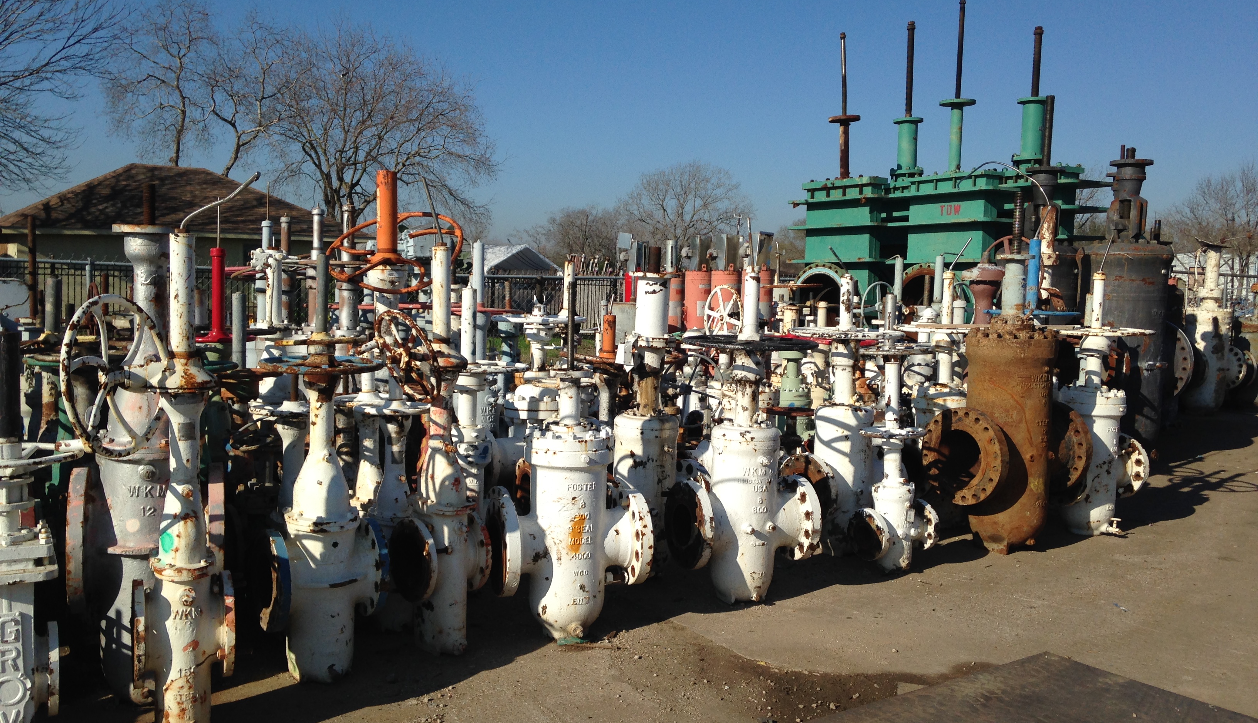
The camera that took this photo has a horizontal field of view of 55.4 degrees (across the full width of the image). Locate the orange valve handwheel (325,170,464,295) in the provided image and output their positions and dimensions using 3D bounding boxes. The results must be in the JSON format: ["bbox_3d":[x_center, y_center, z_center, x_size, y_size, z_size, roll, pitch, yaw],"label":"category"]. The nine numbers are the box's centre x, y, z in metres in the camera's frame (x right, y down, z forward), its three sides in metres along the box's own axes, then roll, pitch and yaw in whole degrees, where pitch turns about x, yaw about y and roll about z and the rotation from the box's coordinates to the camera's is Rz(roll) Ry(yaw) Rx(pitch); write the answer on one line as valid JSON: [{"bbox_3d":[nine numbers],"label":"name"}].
[{"bbox_3d":[-1.156,-0.636,5.900,0.680,0.610,0.570,1,4,-11],"label":"orange valve handwheel"}]

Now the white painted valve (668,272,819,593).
[{"bbox_3d":[0.549,0.331,5.568,0.660,1.529,0.620,-1,4,-28],"label":"white painted valve"}]

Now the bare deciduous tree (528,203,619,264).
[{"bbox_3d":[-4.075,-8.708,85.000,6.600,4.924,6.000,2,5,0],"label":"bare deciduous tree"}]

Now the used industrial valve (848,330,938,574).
[{"bbox_3d":[1.417,0.514,6.329,0.430,1.170,0.360,-1,6,-28],"label":"used industrial valve"}]

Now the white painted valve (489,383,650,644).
[{"bbox_3d":[-0.228,0.612,4.981,0.660,1.110,0.420,0,5,-18],"label":"white painted valve"}]

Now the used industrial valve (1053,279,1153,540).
[{"bbox_3d":[2.943,0.261,7.594,0.660,1.645,0.620,-2,5,-37],"label":"used industrial valve"}]

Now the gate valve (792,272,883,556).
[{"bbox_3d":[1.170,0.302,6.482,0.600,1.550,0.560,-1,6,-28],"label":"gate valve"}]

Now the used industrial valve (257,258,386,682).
[{"bbox_3d":[-1.140,0.403,4.467,0.480,1.573,0.480,-1,4,-28],"label":"used industrial valve"}]

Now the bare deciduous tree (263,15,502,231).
[{"bbox_3d":[-9.482,-7.372,45.622,8.900,11.128,8.700,1,4,0],"label":"bare deciduous tree"}]

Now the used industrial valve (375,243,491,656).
[{"bbox_3d":[-0.804,0.360,4.847,0.460,1.677,0.400,-1,5,-35],"label":"used industrial valve"}]

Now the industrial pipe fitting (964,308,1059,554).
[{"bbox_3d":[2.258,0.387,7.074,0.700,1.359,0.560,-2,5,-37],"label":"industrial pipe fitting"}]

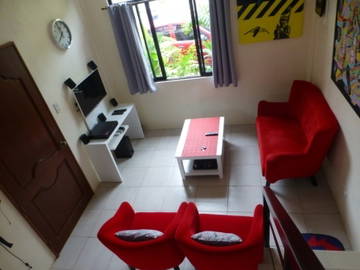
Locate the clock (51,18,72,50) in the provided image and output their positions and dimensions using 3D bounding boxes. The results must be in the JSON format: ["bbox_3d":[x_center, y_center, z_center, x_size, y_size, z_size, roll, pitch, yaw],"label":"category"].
[{"bbox_3d":[-1.435,-1.231,3.059,0.050,0.315,0.315,-3,34,14],"label":"clock"}]

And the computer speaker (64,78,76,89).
[{"bbox_3d":[-1.355,-0.633,3.095,0.070,0.100,0.062,-3,34,14],"label":"computer speaker"}]

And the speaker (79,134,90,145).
[{"bbox_3d":[-1.264,0.060,3.327,0.068,0.105,0.060,-3,34,14],"label":"speaker"}]

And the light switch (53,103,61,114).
[{"bbox_3d":[-1.441,-0.310,2.920,0.012,0.118,0.072,-3,34,14],"label":"light switch"}]

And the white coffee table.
[{"bbox_3d":[0.350,0.179,3.643,0.590,0.420,0.920,-3,34,14],"label":"white coffee table"}]

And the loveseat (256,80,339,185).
[{"bbox_3d":[1.392,-0.028,3.198,0.720,0.860,1.220,-3,34,14],"label":"loveseat"}]

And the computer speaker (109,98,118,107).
[{"bbox_3d":[-1.089,-0.534,4.125,0.068,0.105,0.058,-3,34,14],"label":"computer speaker"}]

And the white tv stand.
[{"bbox_3d":[-0.955,0.101,3.933,0.375,0.714,1.090,-3,34,14],"label":"white tv stand"}]

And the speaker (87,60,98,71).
[{"bbox_3d":[-1.251,-0.992,3.573,0.070,0.100,0.060,-3,34,14],"label":"speaker"}]

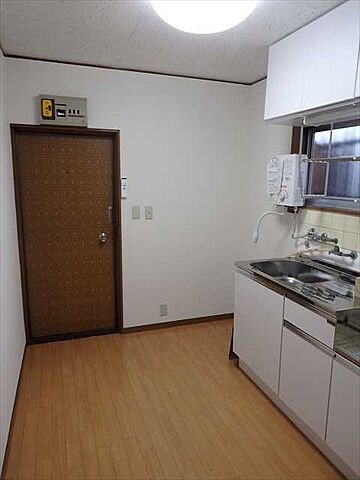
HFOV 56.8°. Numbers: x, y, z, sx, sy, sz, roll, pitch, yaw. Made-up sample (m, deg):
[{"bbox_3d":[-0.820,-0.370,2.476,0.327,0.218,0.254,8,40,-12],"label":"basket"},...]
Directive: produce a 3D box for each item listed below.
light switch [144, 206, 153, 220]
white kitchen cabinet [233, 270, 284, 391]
[{"bbox_3d":[-0.280,-0.242,3.054,0.070,0.120,0.010,-3,11,-20],"label":"light switch"},{"bbox_3d":[0.765,0.607,2.434,0.500,0.661,0.610,-3,11,-20],"label":"white kitchen cabinet"}]

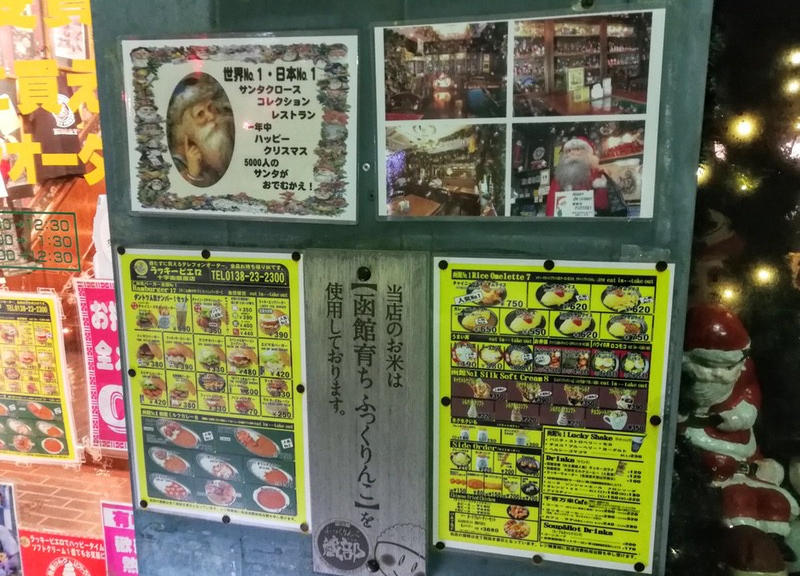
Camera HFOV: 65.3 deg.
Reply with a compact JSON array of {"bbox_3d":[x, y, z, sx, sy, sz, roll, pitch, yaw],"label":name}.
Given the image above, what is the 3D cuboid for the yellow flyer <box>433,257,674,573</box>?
[{"bbox_3d":[0.168,0.149,0.723,0.257,0.364,0.008,2,10,12],"label":"yellow flyer"}]

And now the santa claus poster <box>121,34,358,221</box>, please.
[{"bbox_3d":[-0.194,-0.190,0.745,0.299,0.212,0.008,3,10,12],"label":"santa claus poster"}]

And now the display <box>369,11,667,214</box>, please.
[{"bbox_3d":[0.122,-0.181,0.676,0.299,0.212,0.008,2,10,12],"label":"display"}]

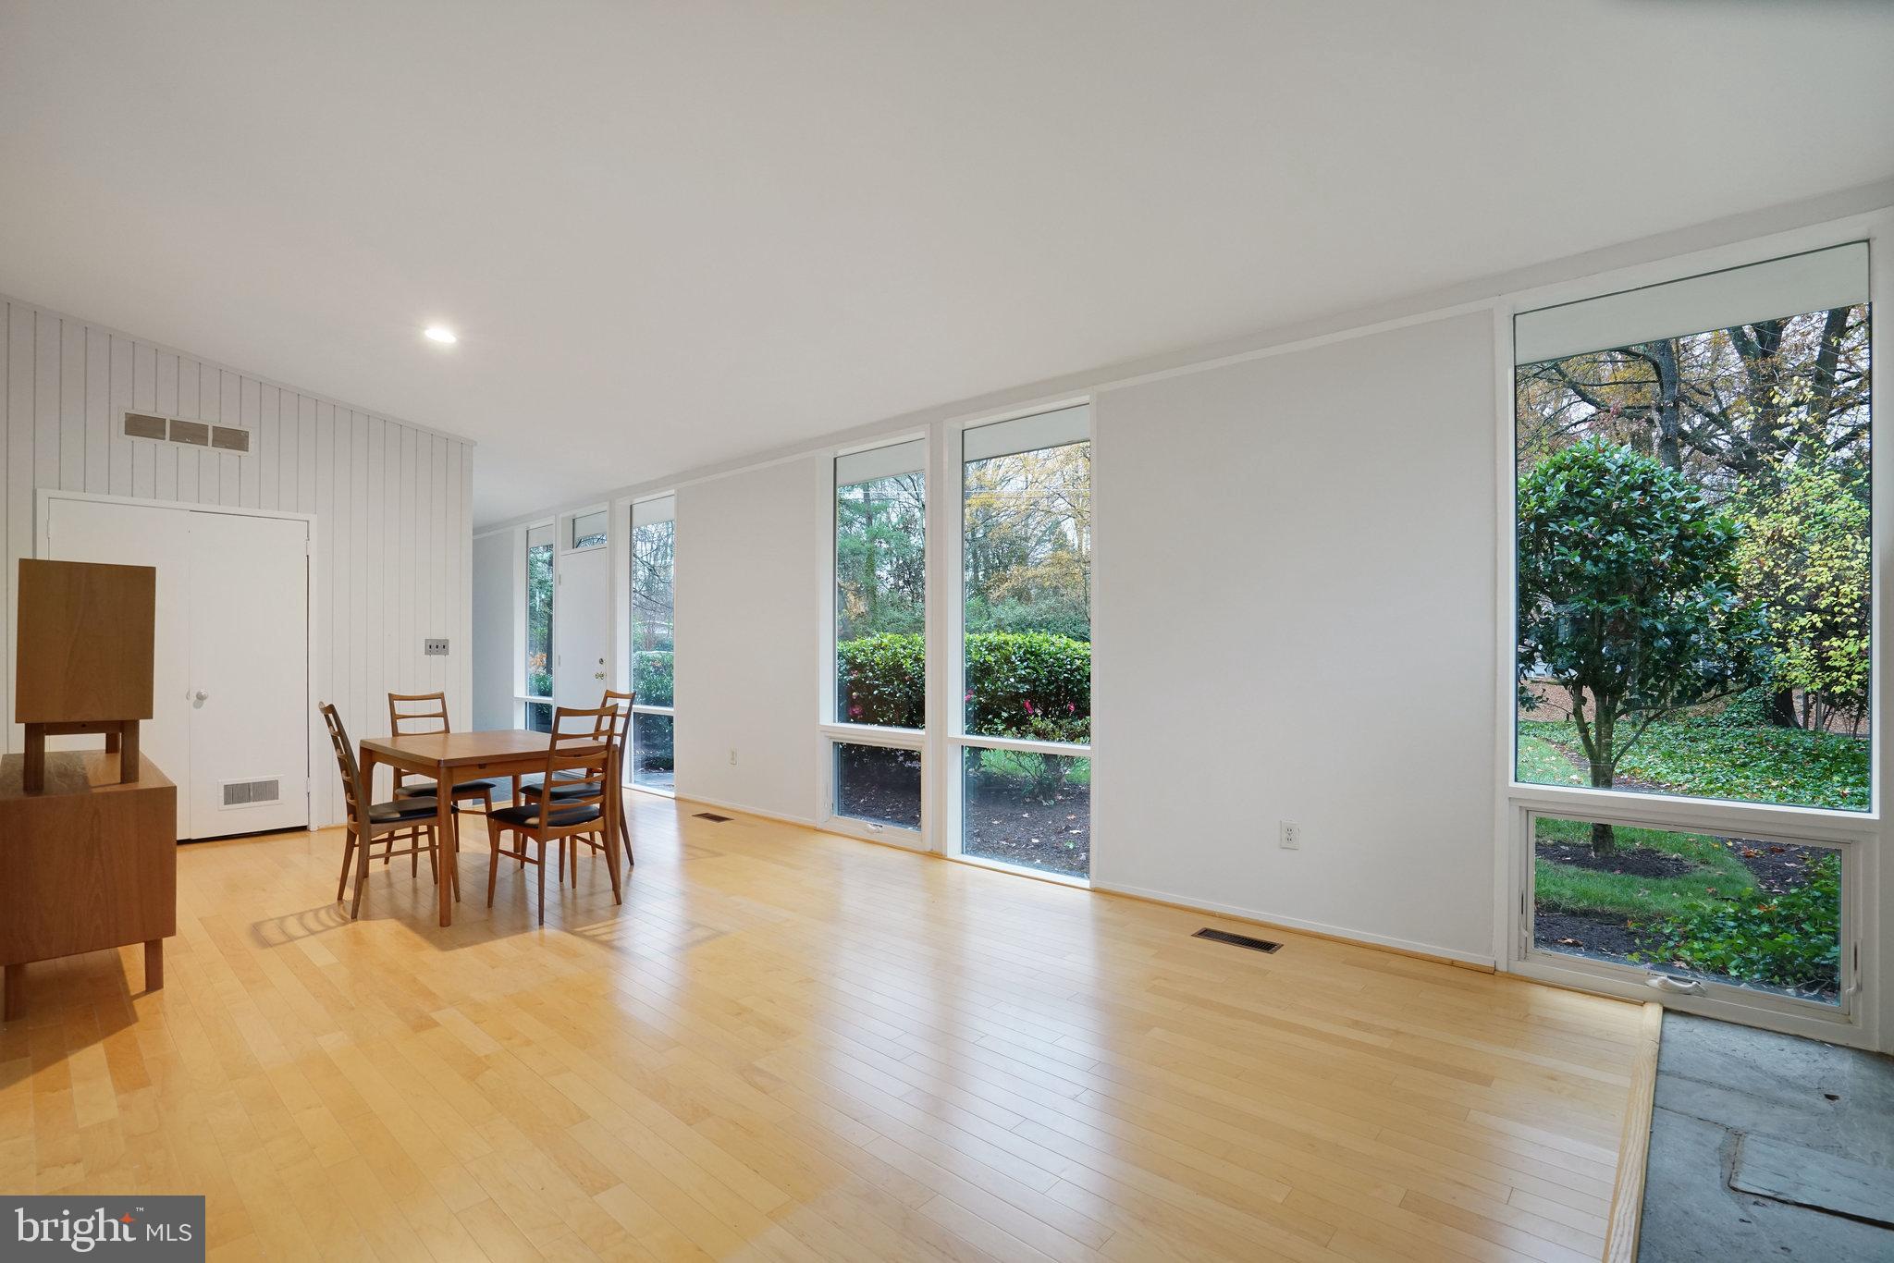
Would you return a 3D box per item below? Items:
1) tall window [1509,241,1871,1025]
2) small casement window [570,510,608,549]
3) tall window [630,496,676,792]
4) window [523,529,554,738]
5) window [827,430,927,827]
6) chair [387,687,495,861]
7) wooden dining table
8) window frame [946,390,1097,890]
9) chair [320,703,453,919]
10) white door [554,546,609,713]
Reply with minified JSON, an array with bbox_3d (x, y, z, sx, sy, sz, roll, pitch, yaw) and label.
[{"bbox_3d":[2.502,0.027,2.912,0.935,2.460,0.140,0,0,40],"label":"tall window"},{"bbox_3d":[-3.268,-0.939,7.706,0.860,0.380,0.110,0,0,40],"label":"small casement window"},{"bbox_3d":[-2.446,0.112,7.014,0.880,2.430,0.140,0,0,40],"label":"tall window"},{"bbox_3d":[-4.006,0.111,8.320,0.870,2.410,0.120,0,0,40],"label":"window"},{"bbox_3d":[-0.429,0.055,5.342,0.980,2.480,0.140,0,0,40],"label":"window"},{"bbox_3d":[-2.905,0.830,4.779,0.530,0.970,0.470,0,0,40],"label":"chair"},{"bbox_3d":[-2.404,0.947,4.402,1.165,0.730,0.800,0,0,40],"label":"wooden dining table"},{"bbox_3d":[0.404,0.060,4.651,0.985,2.500,0.140,0,0,40],"label":"window frame"},{"bbox_3d":[-2.698,0.826,4.065,0.520,0.970,0.470,0,0,-43],"label":"chair"},{"bbox_3d":[-3.308,0.296,7.721,0.910,2.070,0.070,0,0,40],"label":"white door"}]

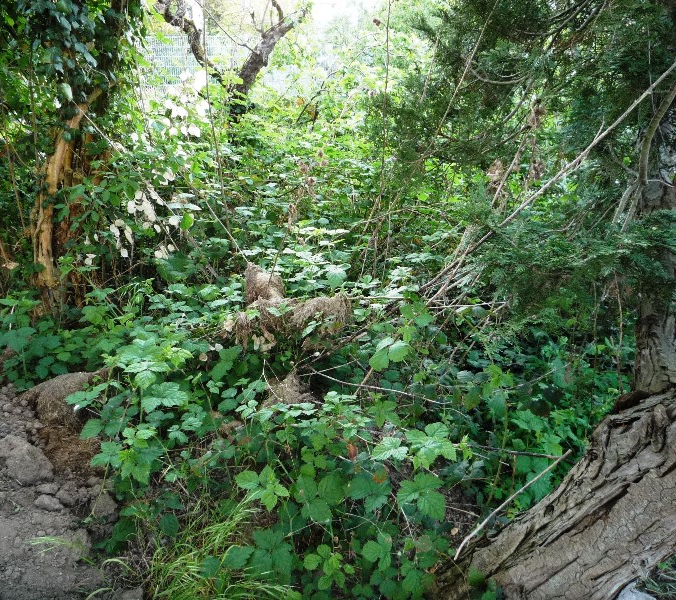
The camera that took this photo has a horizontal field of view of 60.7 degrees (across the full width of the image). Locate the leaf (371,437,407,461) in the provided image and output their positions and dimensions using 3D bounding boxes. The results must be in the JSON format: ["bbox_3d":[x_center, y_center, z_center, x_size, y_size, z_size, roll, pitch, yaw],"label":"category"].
[{"bbox_3d":[0.166,0.488,1.900,0.110,0.028,0.098,-21,40,-23],"label":"leaf"}]

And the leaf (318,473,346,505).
[{"bbox_3d":[-0.016,0.555,1.700,0.075,0.022,0.098,23,59,14],"label":"leaf"}]

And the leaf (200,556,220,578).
[{"bbox_3d":[-0.386,0.810,1.750,0.066,0.018,0.056,-23,51,-30],"label":"leaf"}]

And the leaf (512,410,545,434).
[{"bbox_3d":[0.771,0.494,2.350,0.125,0.030,0.115,26,47,38],"label":"leaf"}]

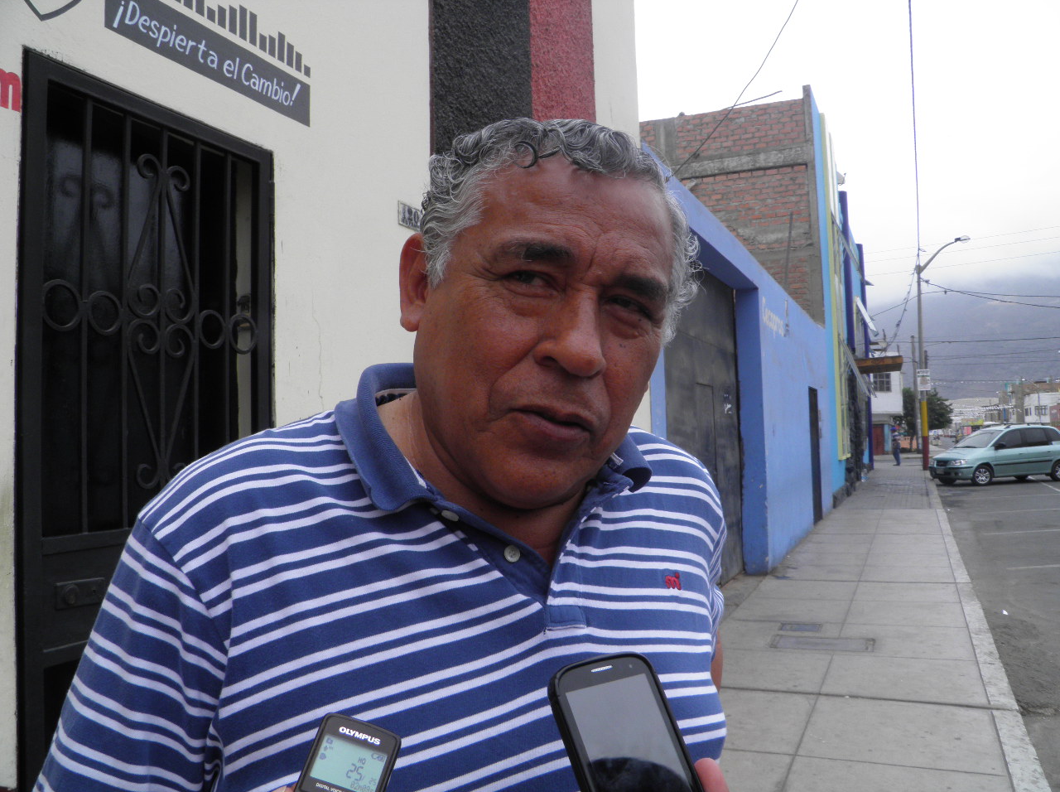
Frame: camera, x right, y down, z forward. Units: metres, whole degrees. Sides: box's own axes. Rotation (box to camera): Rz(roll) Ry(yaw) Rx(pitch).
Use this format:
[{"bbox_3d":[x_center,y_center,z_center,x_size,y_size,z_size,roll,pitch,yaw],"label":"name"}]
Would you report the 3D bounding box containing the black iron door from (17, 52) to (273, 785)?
[{"bbox_3d":[-0.838,0.418,1.946,0.070,2.200,0.743,-2,-3,24],"label":"black iron door"}]

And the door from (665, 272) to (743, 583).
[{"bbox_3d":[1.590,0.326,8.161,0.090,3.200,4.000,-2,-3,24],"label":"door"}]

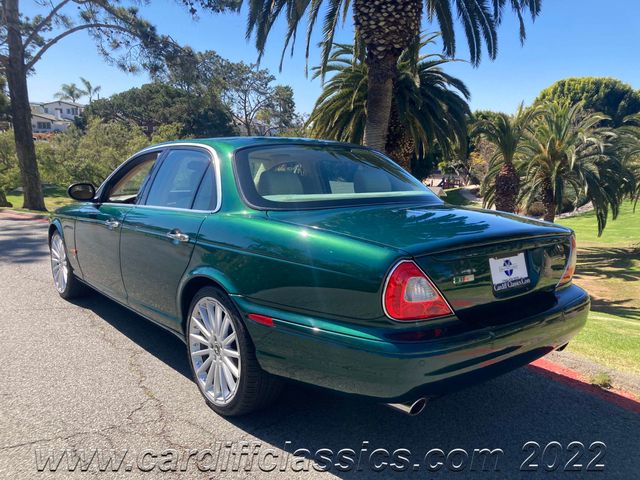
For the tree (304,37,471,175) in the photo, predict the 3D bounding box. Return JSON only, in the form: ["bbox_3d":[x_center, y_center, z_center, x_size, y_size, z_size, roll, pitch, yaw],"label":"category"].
[{"bbox_3d":[2.685,-4.346,20.000,6.300,7.200,6.300,1,7,0],"label":"tree"}]

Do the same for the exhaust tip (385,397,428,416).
[{"bbox_3d":[0.345,0.645,2.065,0.075,0.072,0.140,-5,10,-40],"label":"exhaust tip"}]

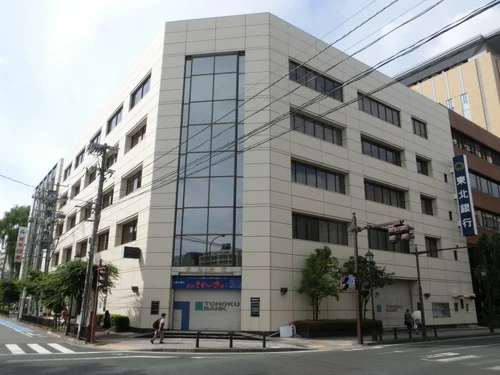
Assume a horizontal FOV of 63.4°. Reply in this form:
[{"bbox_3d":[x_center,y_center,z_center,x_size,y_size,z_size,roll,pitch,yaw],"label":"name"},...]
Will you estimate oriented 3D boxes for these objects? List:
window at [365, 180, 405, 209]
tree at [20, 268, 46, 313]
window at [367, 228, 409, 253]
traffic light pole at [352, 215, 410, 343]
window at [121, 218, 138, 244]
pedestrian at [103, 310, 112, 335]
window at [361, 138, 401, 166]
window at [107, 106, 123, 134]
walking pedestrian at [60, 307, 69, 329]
[{"bbox_3d":[13.200,0.795,39.126,6.500,1.900,0.300,12,-20,-35],"label":"window"},{"bbox_3d":[-22.366,11.412,42.410,2.700,5.400,2.700,9,-18,-27],"label":"tree"},{"bbox_3d":[11.813,4.628,34.291,5.900,1.750,0.200,12,-20,-34],"label":"window"},{"bbox_3d":[7.372,4.923,22.848,0.900,7.600,3.900,12,-20,-35],"label":"traffic light pole"},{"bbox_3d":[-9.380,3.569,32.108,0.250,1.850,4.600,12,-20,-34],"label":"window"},{"bbox_3d":[-9.352,8.975,26.836,0.500,1.550,0.500,12,-20,-34],"label":"pedestrian"},{"bbox_3d":[11.954,-3.113,36.853,6.100,1.800,0.200,12,-20,-34],"label":"window"},{"bbox_3d":[-14.864,-7.315,44.693,0.300,1.850,5.200,12,-19,-33],"label":"window"},{"bbox_3d":[-14.389,10.161,31.445,0.520,1.621,0.500,12,-20,-34],"label":"walking pedestrian"}]

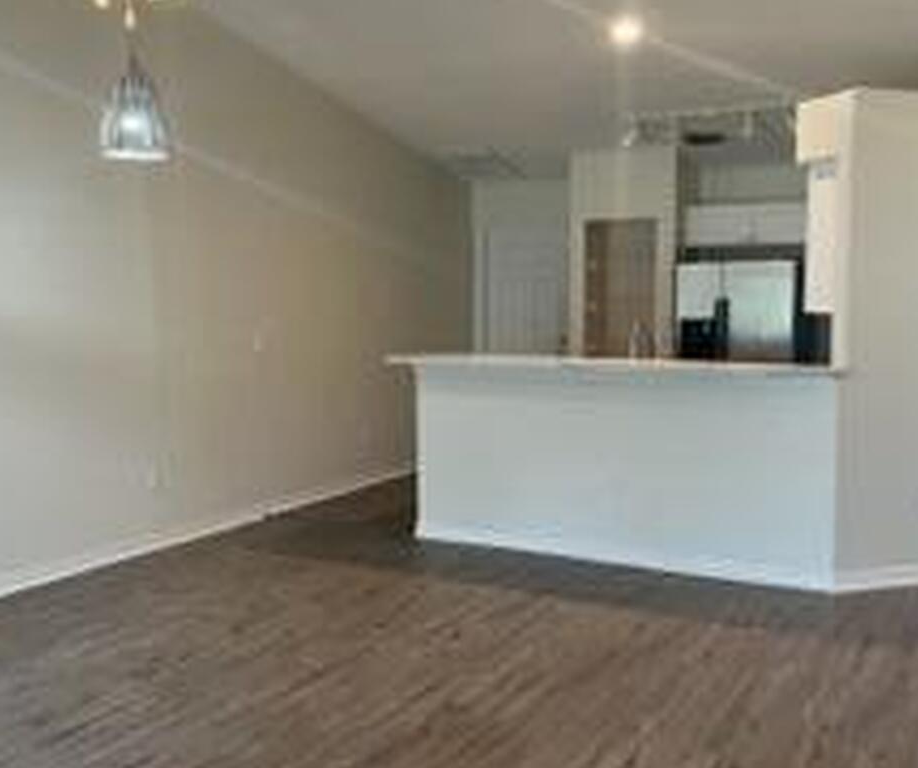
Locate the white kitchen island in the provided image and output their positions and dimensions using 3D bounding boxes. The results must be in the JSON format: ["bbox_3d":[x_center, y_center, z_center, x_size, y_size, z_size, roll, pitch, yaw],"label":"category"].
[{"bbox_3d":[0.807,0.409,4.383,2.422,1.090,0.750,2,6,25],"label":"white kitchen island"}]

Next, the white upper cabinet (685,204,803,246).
[{"bbox_3d":[2.211,-1.180,5.869,0.900,0.300,0.320,2,6,24],"label":"white upper cabinet"}]

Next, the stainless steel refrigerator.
[{"bbox_3d":[2.074,-0.040,5.754,0.850,1.730,0.750,2,6,24],"label":"stainless steel refrigerator"}]

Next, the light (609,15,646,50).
[{"bbox_3d":[0.931,-1.937,4.250,0.180,0.050,0.180,2,6,24],"label":"light"}]

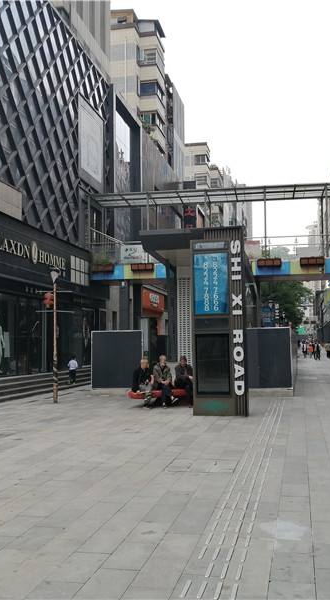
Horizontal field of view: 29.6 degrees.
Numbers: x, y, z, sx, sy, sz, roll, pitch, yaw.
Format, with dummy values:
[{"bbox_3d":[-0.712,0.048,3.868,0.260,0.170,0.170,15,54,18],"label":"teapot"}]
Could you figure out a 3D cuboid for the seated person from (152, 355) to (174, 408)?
[{"bbox_3d":[-0.026,2.076,16.008,0.520,1.300,0.780,0,-4,-9],"label":"seated person"}]

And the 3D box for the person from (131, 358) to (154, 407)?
[{"bbox_3d":[-0.570,2.136,16.169,0.470,1.210,0.680,1,-4,-24],"label":"person"}]

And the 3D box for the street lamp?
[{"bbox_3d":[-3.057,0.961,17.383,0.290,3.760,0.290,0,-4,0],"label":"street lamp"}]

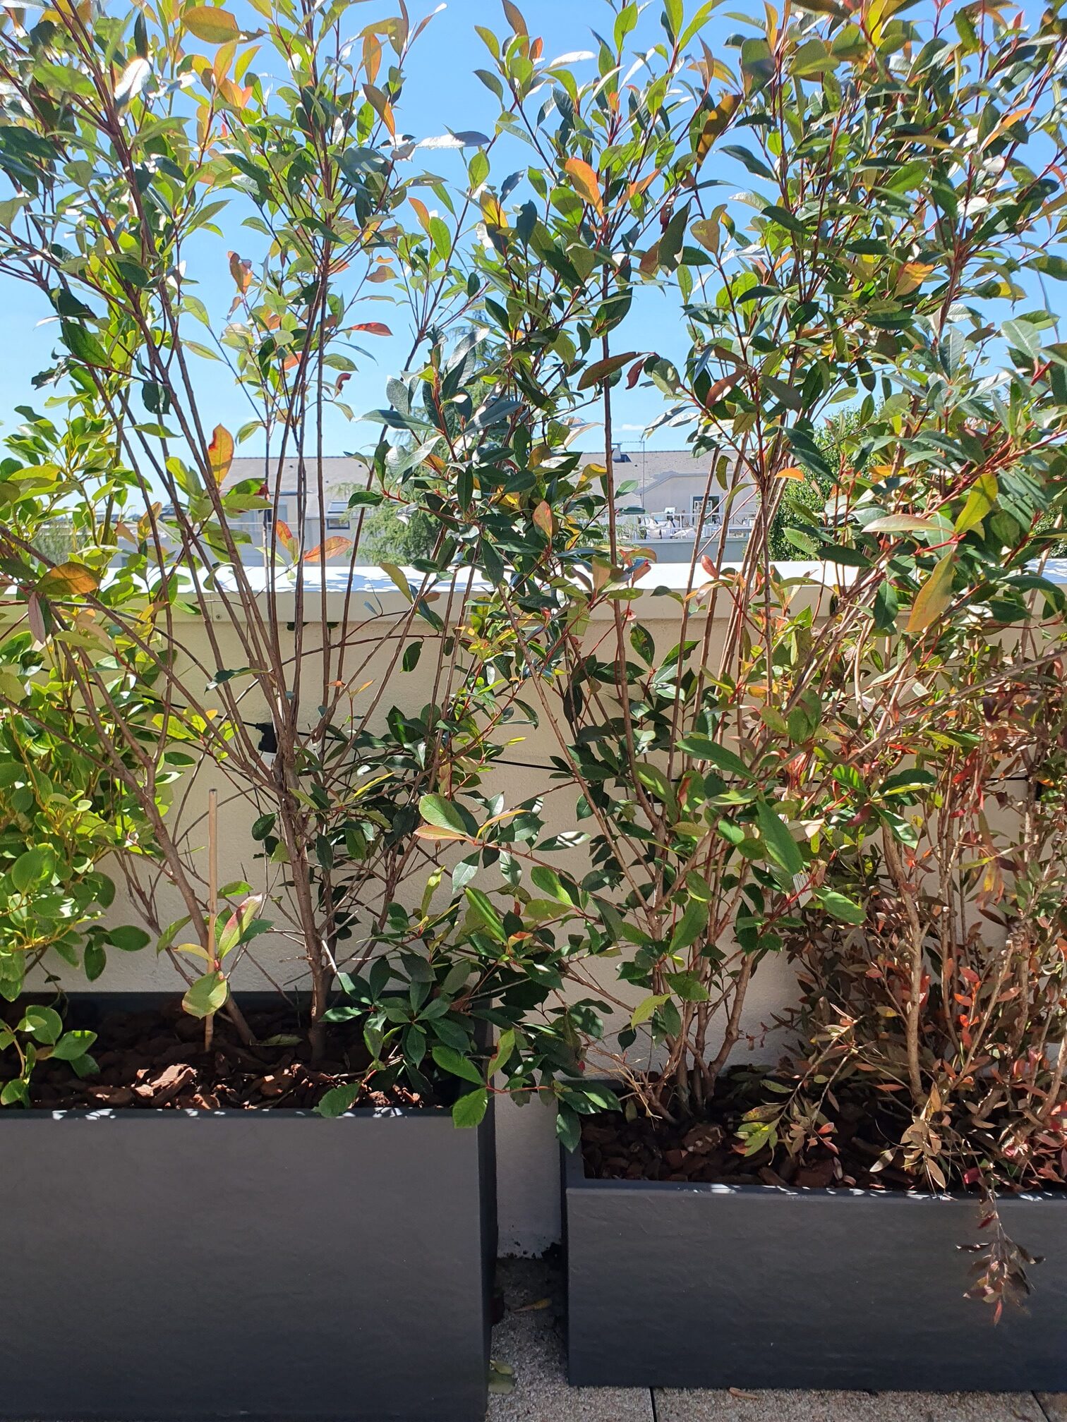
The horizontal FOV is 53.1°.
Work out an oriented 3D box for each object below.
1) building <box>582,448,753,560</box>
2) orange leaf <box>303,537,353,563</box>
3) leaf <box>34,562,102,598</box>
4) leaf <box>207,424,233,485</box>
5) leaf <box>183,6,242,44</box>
[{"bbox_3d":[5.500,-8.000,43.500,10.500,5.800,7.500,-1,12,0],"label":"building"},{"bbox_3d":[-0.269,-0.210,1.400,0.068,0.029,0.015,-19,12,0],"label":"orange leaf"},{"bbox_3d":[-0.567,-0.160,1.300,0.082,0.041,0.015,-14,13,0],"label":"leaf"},{"bbox_3d":[-0.402,-0.329,1.370,0.034,0.078,0.015,1,0,-17],"label":"leaf"},{"bbox_3d":[-0.370,-0.789,1.230,0.071,0.040,0.015,15,29,0],"label":"leaf"}]

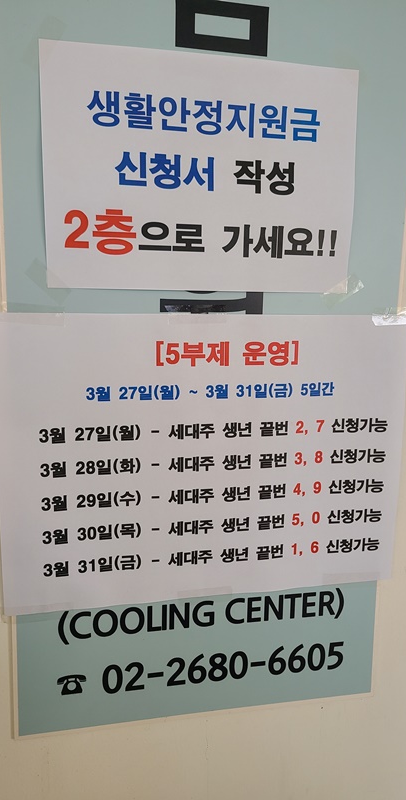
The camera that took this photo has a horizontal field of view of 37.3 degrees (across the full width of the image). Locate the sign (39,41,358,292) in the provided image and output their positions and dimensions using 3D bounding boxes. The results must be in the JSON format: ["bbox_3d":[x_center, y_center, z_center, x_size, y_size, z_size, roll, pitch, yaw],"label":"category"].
[{"bbox_3d":[0.005,-0.210,0.563,0.297,0.210,0.005,-1,10,-12],"label":"sign"}]

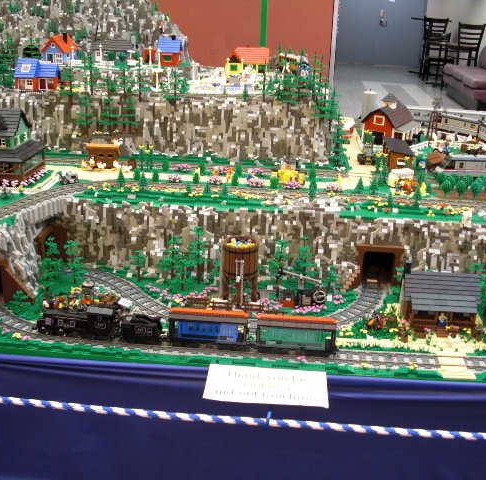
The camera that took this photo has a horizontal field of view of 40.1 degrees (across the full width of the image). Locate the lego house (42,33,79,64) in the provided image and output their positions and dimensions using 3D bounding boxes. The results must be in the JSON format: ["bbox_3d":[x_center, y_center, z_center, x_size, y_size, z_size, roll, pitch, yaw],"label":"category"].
[{"bbox_3d":[-0.819,-0.865,2.990,0.104,0.120,0.180,4,21,4],"label":"lego house"}]

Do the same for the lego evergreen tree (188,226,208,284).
[{"bbox_3d":[-0.134,0.048,2.012,0.067,0.194,0.067,2,24,3],"label":"lego evergreen tree"}]

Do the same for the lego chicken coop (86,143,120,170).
[{"bbox_3d":[-0.510,-0.315,2.448,0.116,0.088,0.064,2,24,3],"label":"lego chicken coop"}]

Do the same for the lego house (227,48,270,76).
[{"bbox_3d":[0.021,-0.807,3.020,0.185,0.122,0.115,3,22,3],"label":"lego house"}]

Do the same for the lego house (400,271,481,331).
[{"bbox_3d":[0.561,0.163,1.895,0.213,0.143,0.148,4,21,4],"label":"lego house"}]

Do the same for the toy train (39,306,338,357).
[{"bbox_3d":[-0.158,0.220,1.721,0.793,0.102,0.066,4,24,7],"label":"toy train"}]

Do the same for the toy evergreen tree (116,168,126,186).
[{"bbox_3d":[-0.419,-0.215,2.279,0.032,0.063,0.032,4,21,4],"label":"toy evergreen tree"}]

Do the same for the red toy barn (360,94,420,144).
[{"bbox_3d":[0.629,-0.514,2.808,0.187,0.188,0.176,16,28,30],"label":"red toy barn"}]

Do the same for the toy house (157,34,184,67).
[{"bbox_3d":[-0.317,-0.842,2.959,0.098,0.128,0.100,4,21,4],"label":"toy house"}]

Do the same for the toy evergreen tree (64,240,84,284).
[{"bbox_3d":[-0.515,0.068,2.010,0.065,0.146,0.065,2,24,3],"label":"toy evergreen tree"}]

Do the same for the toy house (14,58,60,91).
[{"bbox_3d":[-0.785,-0.633,2.540,0.148,0.113,0.100,3,22,3],"label":"toy house"}]

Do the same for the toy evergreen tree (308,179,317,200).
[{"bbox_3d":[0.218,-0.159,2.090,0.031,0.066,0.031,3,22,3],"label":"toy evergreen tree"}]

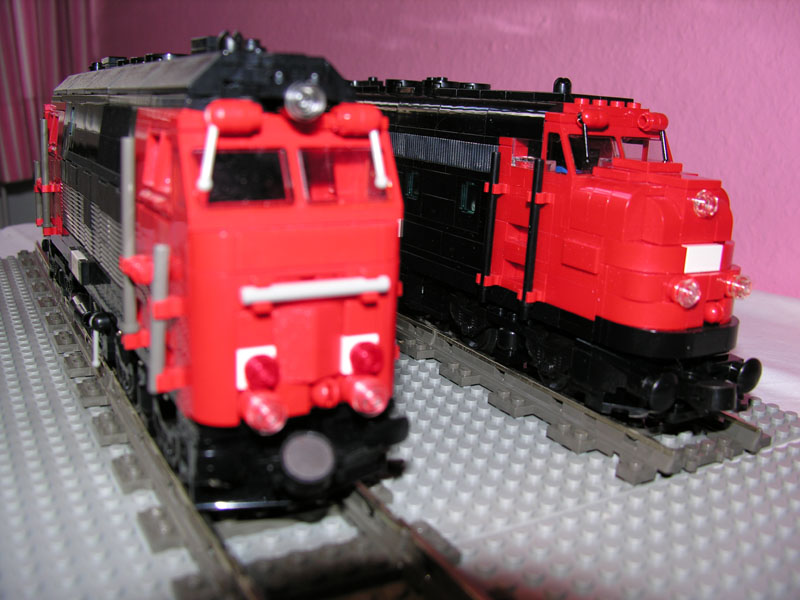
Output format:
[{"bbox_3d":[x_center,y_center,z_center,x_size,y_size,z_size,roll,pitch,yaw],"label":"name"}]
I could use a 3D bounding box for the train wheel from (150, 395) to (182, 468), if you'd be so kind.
[{"bbox_3d":[-0.060,0.034,0.207,0.005,0.018,0.018,-7,17,-29],"label":"train wheel"}]

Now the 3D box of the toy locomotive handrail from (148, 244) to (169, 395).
[{"bbox_3d":[-0.052,0.004,0.174,0.003,0.034,0.003,-2,15,-30],"label":"toy locomotive handrail"}]

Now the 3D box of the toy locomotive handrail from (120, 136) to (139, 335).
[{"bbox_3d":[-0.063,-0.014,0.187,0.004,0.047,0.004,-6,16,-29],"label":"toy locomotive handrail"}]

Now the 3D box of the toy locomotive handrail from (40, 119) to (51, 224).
[{"bbox_3d":[-0.159,-0.057,0.364,0.003,0.050,0.003,-4,16,-30],"label":"toy locomotive handrail"}]

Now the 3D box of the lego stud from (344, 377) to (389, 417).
[{"bbox_3d":[-0.007,0.021,0.179,0.009,0.009,0.005,-6,17,-29],"label":"lego stud"}]

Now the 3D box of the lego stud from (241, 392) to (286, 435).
[{"bbox_3d":[-0.028,0.023,0.168,0.009,0.009,0.005,-6,17,-29],"label":"lego stud"}]

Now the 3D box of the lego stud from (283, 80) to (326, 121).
[{"bbox_3d":[-0.020,-0.041,0.166,0.008,0.008,0.006,-6,16,-29],"label":"lego stud"}]

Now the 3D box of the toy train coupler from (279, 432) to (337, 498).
[{"bbox_3d":[-0.022,0.035,0.181,0.012,0.013,0.009,-6,16,-29],"label":"toy train coupler"}]

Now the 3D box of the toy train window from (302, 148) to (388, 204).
[{"bbox_3d":[-0.012,-0.027,0.177,0.018,0.012,0.003,-6,-6,-29],"label":"toy train window"}]

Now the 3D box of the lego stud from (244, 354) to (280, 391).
[{"bbox_3d":[-0.028,0.015,0.167,0.008,0.008,0.004,-6,17,-29],"label":"lego stud"}]

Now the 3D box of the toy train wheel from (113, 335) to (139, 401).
[{"bbox_3d":[-0.086,0.021,0.253,0.005,0.018,0.018,-6,16,-29],"label":"toy train wheel"}]

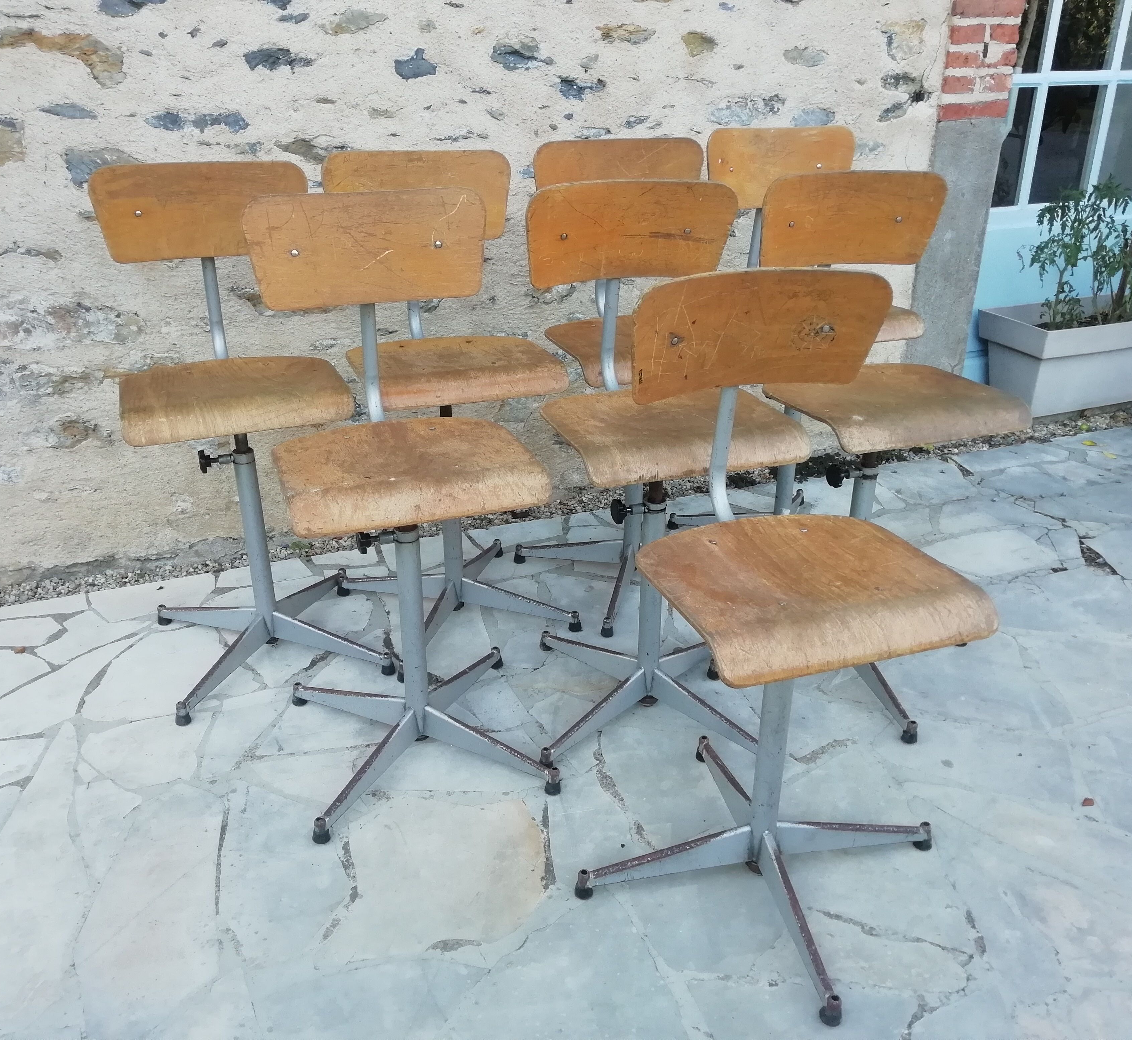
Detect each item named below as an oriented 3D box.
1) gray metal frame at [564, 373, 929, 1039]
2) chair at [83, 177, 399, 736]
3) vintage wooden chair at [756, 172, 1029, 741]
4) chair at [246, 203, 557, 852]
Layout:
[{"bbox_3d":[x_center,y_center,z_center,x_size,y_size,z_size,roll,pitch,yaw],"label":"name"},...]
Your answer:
[{"bbox_3d":[0.309,0.195,1.500,0.577,0.821,0.577,-7,26,-15],"label":"gray metal frame"},{"bbox_3d":[-0.641,-0.170,2.064,0.477,0.993,0.477,-9,27,-18],"label":"chair"},{"bbox_3d":[0.592,-0.142,2.023,0.577,0.980,0.577,-7,26,-15],"label":"vintage wooden chair"},{"bbox_3d":[-0.277,-0.020,1.763,0.448,0.982,0.448,-8,27,-16],"label":"chair"}]

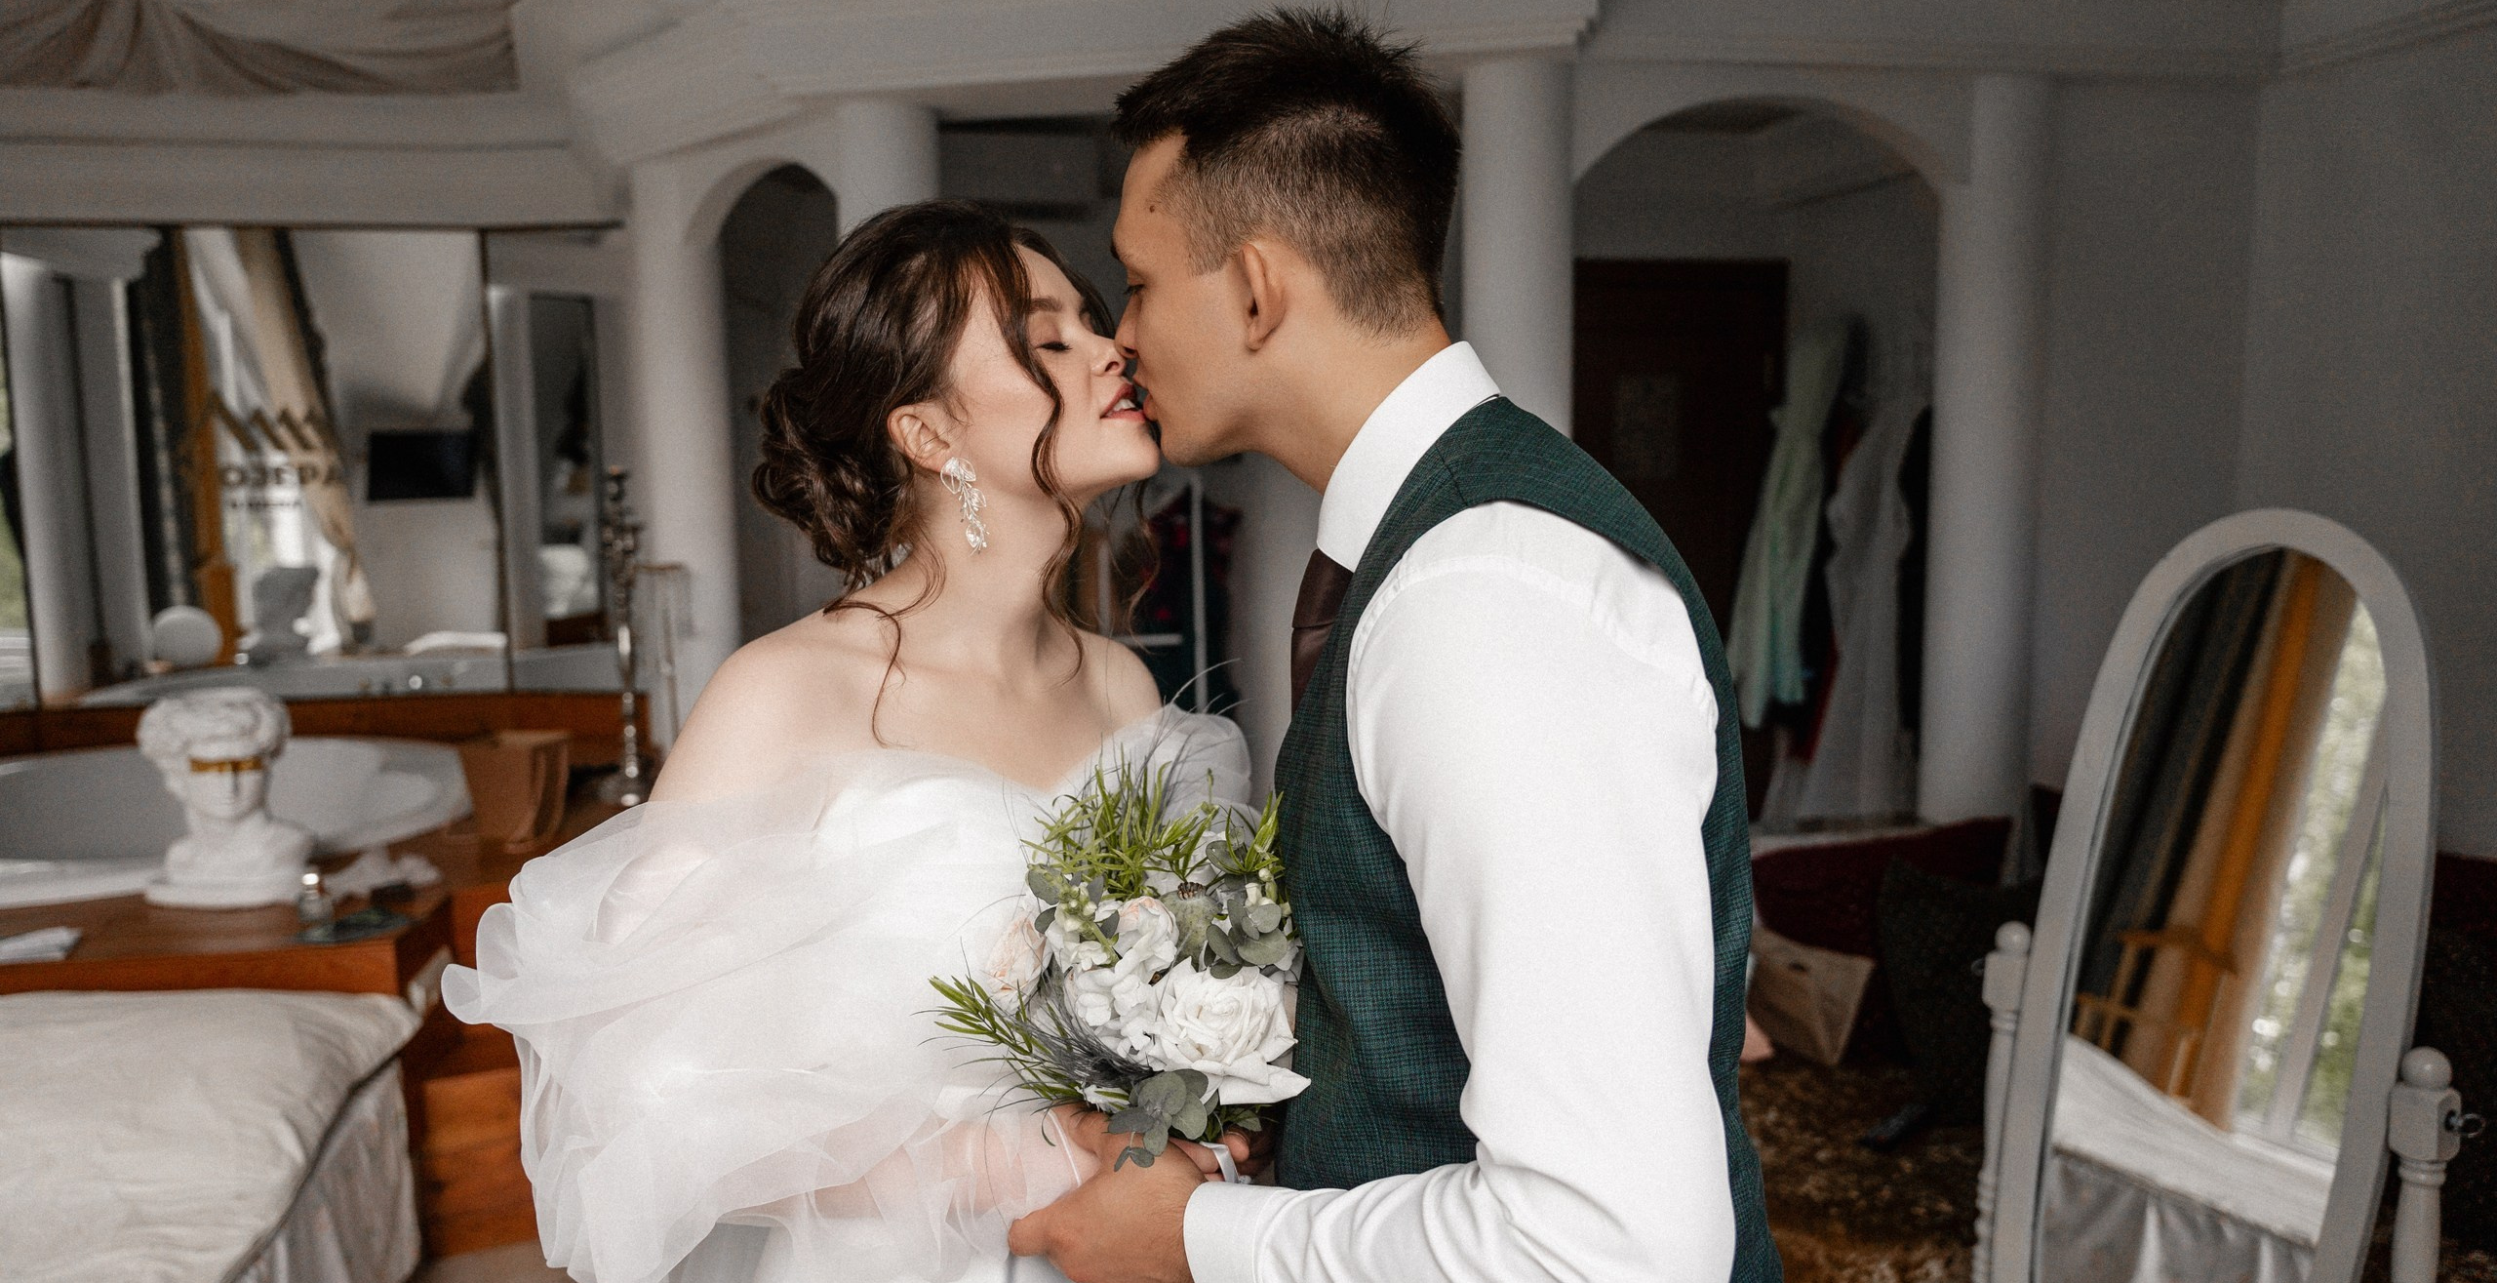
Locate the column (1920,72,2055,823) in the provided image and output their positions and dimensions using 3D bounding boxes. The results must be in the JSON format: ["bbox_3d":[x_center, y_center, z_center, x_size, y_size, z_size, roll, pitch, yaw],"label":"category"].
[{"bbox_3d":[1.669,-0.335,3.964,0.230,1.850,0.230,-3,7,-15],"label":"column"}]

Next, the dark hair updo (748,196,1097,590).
[{"bbox_3d":[-0.199,-0.157,1.110,0.230,0.250,0.190,-11,4,18],"label":"dark hair updo"}]

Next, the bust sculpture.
[{"bbox_3d":[-2.068,0.293,3.473,0.290,0.435,0.260,-6,9,-37],"label":"bust sculpture"}]

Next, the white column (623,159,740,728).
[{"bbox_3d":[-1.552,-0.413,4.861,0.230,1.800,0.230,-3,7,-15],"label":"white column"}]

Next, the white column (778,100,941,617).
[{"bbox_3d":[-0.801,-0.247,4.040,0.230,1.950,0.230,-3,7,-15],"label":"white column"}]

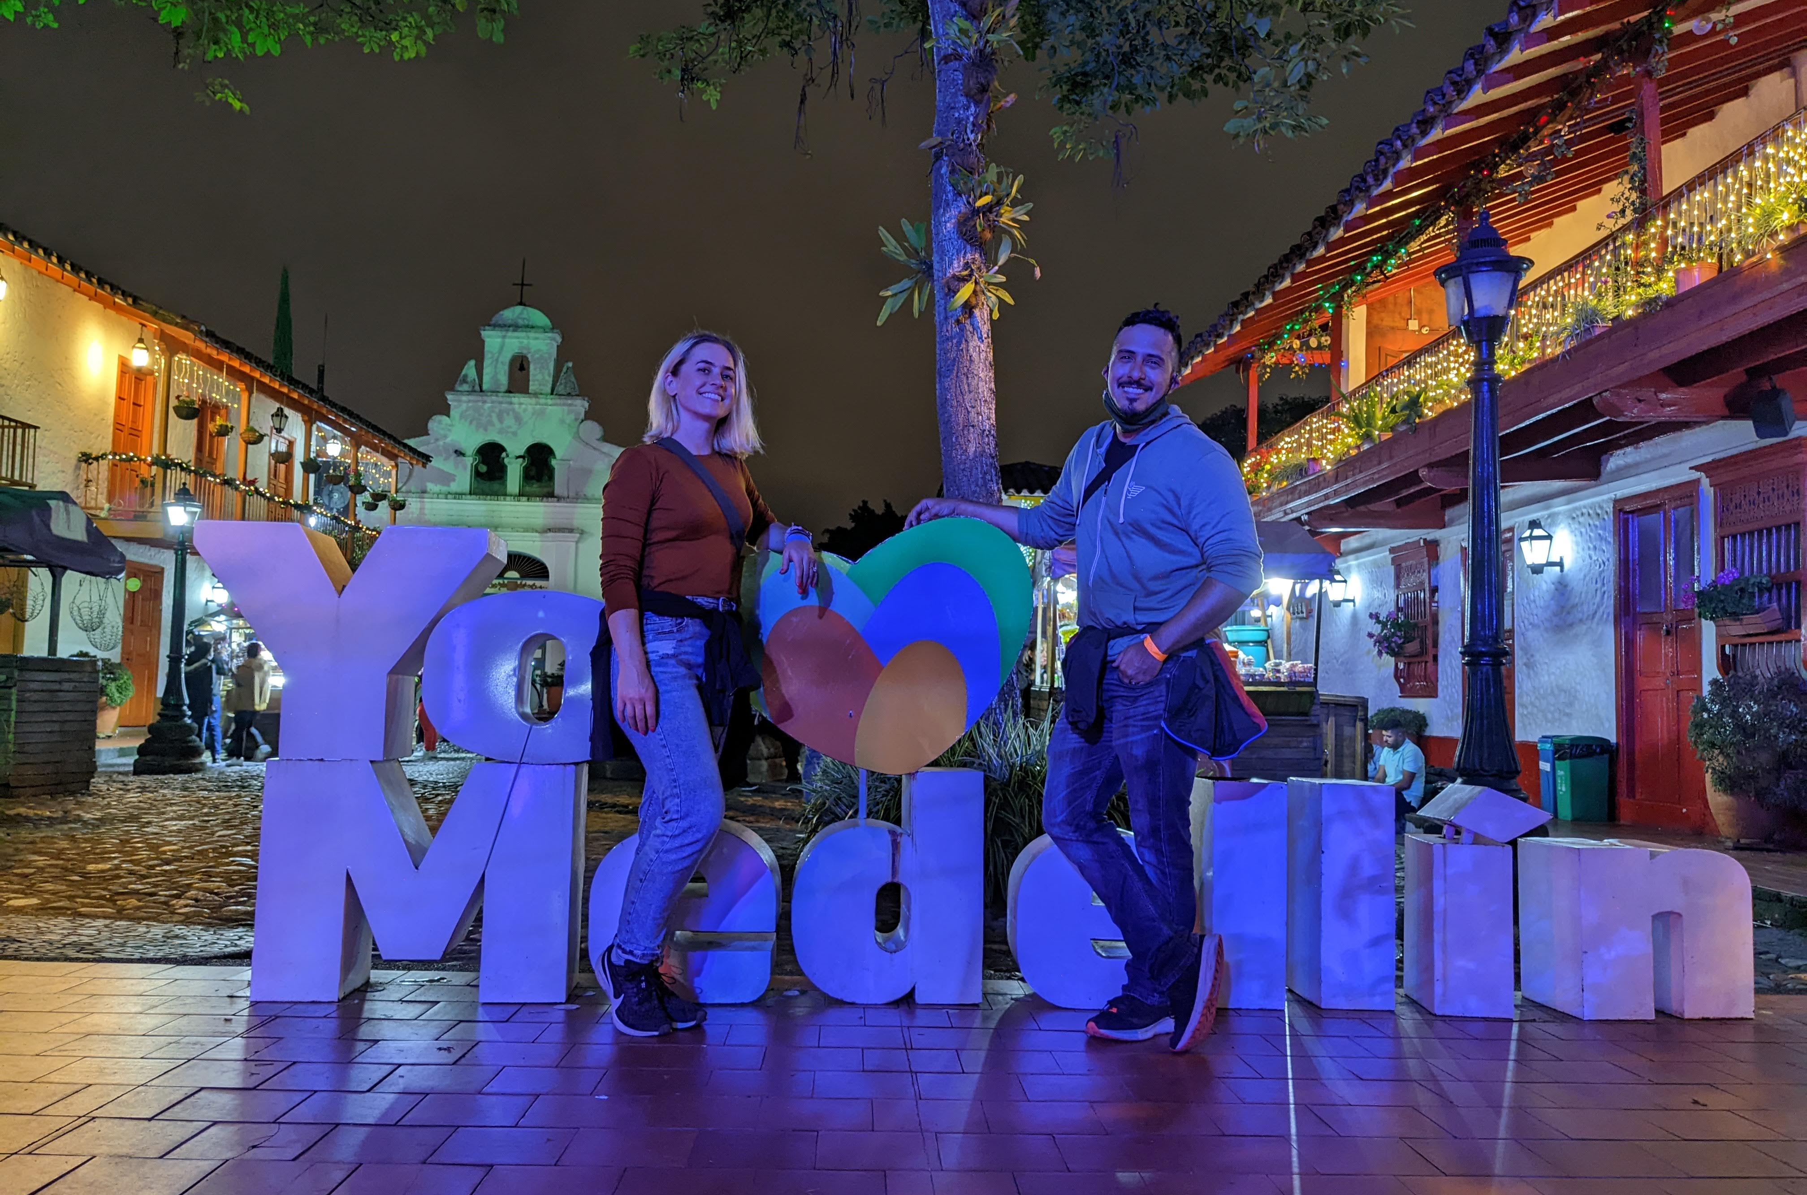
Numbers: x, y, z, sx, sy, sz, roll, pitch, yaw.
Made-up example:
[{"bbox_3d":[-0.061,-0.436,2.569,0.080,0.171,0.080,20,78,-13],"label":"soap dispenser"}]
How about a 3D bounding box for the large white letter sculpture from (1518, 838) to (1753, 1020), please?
[{"bbox_3d":[1.990,0.890,3.820,0.450,0.445,0.280,2,-4,-3],"label":"large white letter sculpture"}]

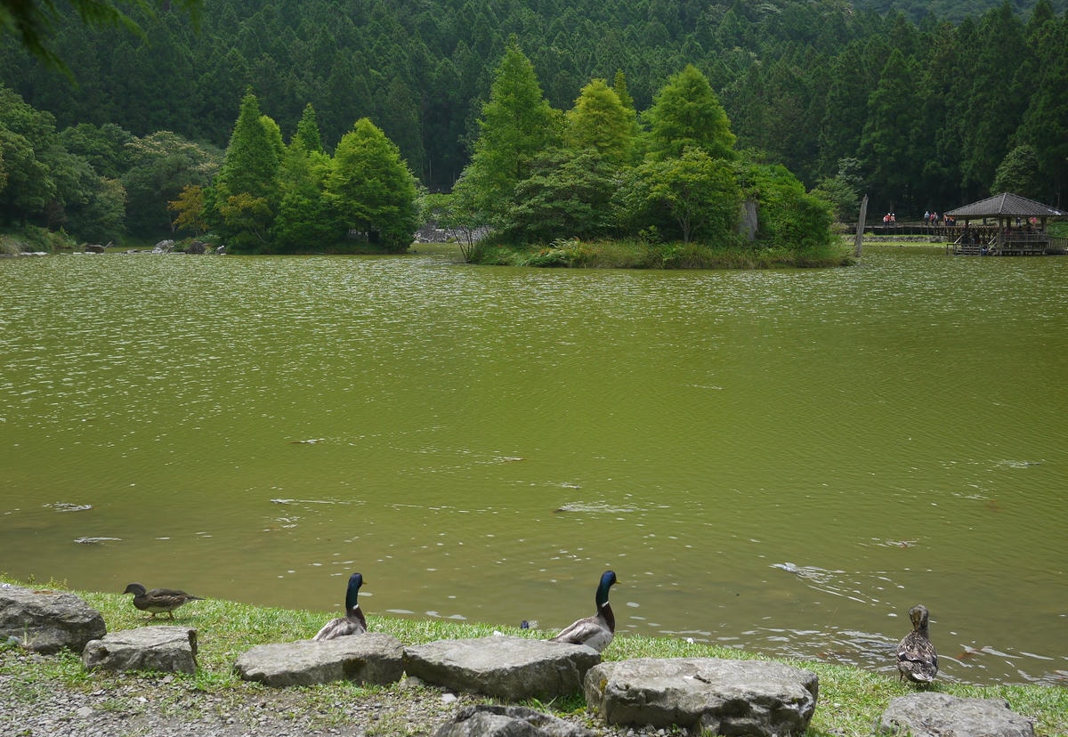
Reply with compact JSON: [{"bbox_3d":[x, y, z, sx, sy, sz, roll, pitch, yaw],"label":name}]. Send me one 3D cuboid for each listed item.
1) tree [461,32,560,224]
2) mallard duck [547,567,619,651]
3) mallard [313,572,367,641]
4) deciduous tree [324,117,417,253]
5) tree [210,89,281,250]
[{"bbox_3d":[-1.322,-14.148,78.000,6.500,13.400,6.300,0,6,0],"label":"tree"},{"bbox_3d":[0.197,1.080,5.300,0.170,0.390,0.430,6,8,42],"label":"mallard duck"},{"bbox_3d":[-0.851,1.100,5.400,0.170,0.390,0.420,4,7,30],"label":"mallard"},{"bbox_3d":[-15.881,-17.785,120.000,8.800,13.200,8.600,0,6,0],"label":"deciduous tree"},{"bbox_3d":[-28.375,-19.665,122.000,7.000,15.800,6.800,0,6,0],"label":"tree"}]

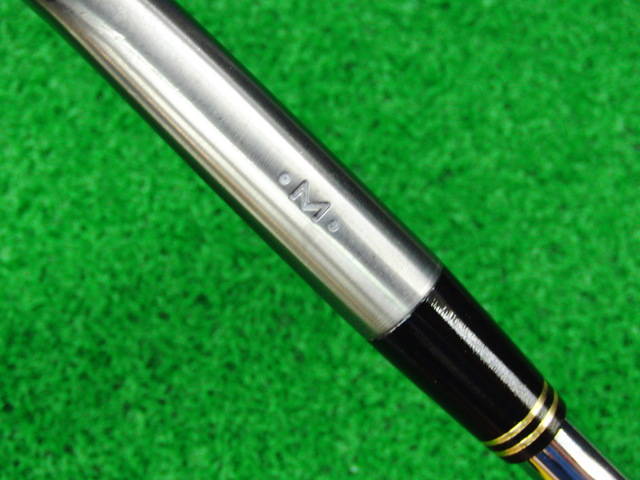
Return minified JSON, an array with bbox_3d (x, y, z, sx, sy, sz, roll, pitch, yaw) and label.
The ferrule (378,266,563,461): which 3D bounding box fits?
[{"bbox_3d":[0.021,0.018,0.112,0.014,0.014,0.026,-45,92,0],"label":"ferrule"}]

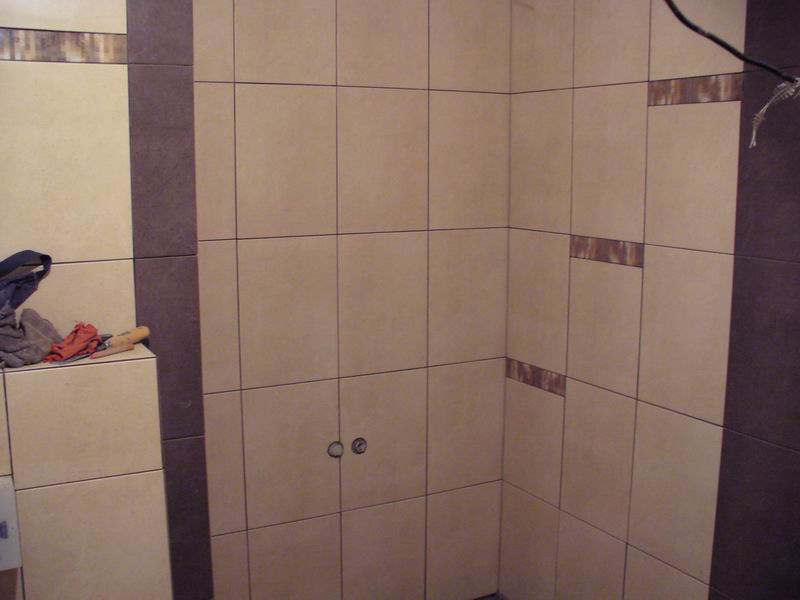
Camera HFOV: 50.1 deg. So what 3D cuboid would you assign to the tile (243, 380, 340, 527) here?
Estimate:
[{"bbox_3d":[-0.260,0.372,2.069,0.250,0.350,0.010,-5,10,-28],"label":"tile"}]

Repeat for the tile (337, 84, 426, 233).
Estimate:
[{"bbox_3d":[-0.040,-0.337,2.080,0.250,0.350,0.010,-5,10,-28],"label":"tile"}]

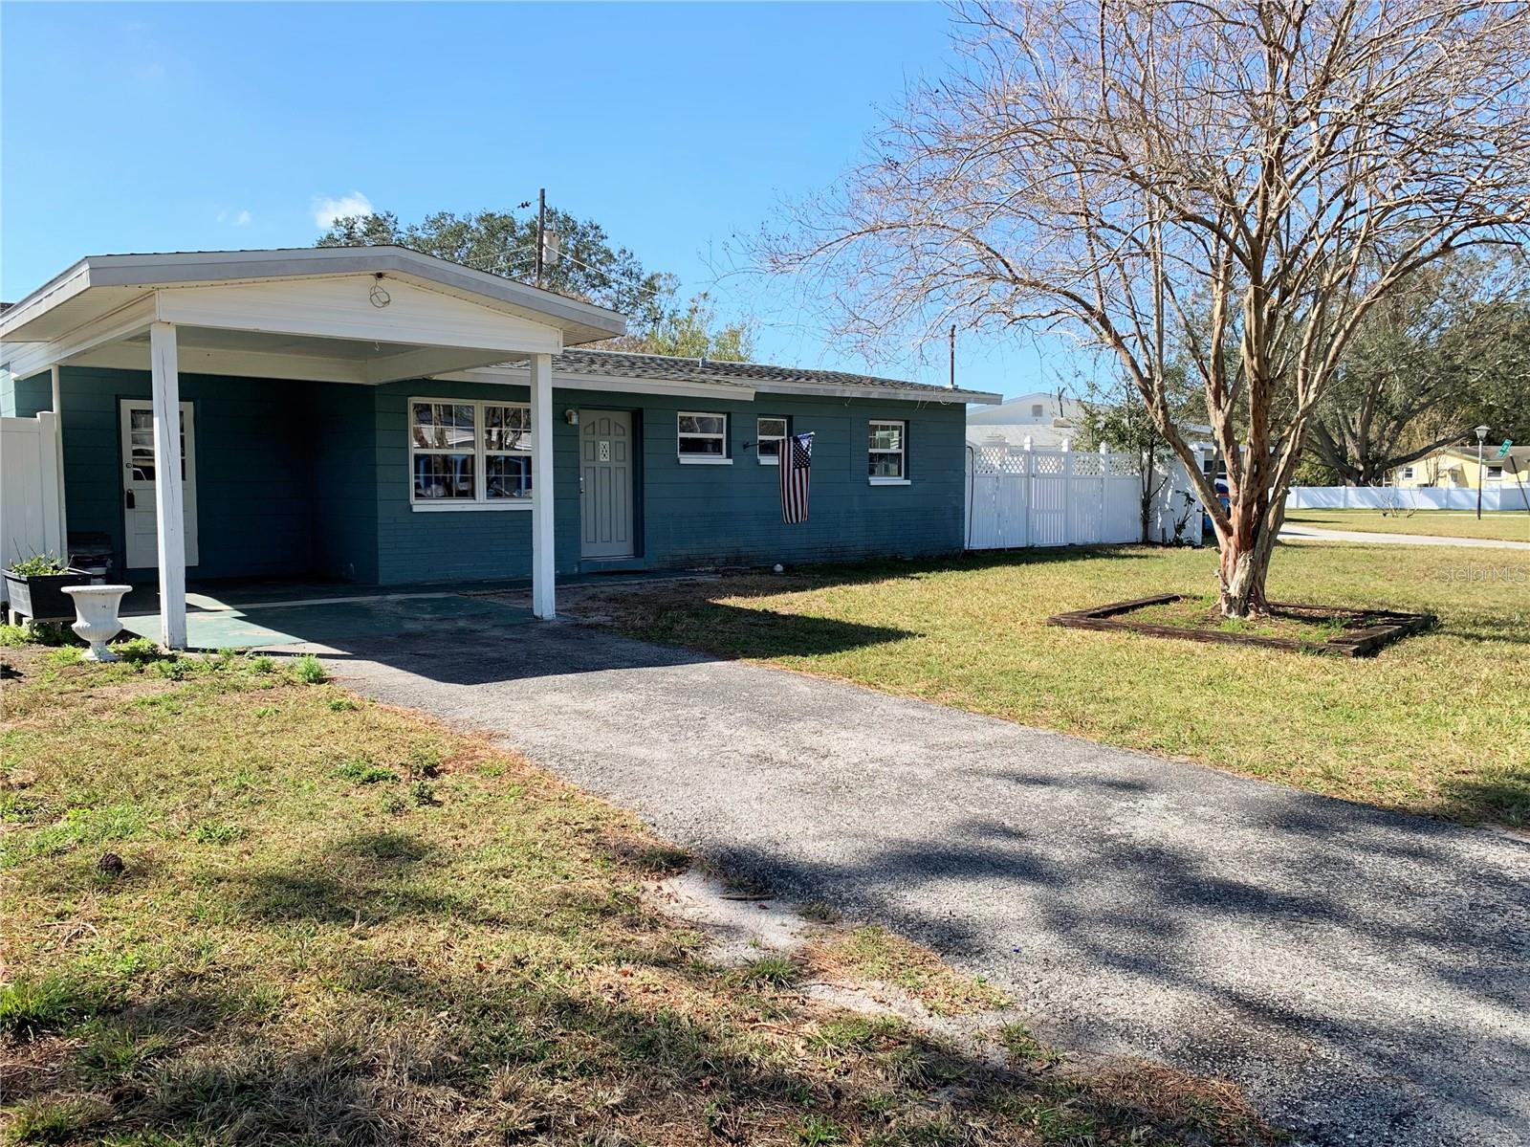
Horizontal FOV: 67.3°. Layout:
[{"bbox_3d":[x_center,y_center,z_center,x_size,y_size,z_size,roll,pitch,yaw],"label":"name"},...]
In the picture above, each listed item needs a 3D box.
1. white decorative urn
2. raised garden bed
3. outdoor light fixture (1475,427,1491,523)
[{"bbox_3d":[-4.710,0.342,8.100,0.430,0.510,0.430,0,5,0],"label":"white decorative urn"},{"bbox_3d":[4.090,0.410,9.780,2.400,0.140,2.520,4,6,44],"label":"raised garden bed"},{"bbox_3d":[26.700,-3.780,42.800,0.500,3.480,0.500,0,5,0],"label":"outdoor light fixture"}]

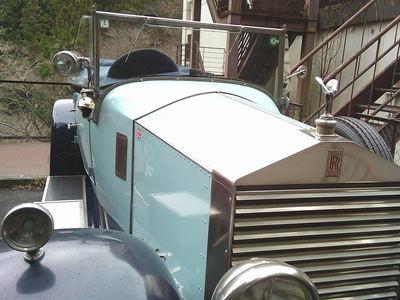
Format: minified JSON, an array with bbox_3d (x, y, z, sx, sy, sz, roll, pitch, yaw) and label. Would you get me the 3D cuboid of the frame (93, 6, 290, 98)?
[{"bbox_3d":[-0.026,-0.494,2.203,1.115,0.453,0.060,0,7,-16],"label":"frame"}]

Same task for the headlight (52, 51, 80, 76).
[{"bbox_3d":[-0.683,-0.442,2.004,0.130,0.132,0.120,3,13,0],"label":"headlight"}]

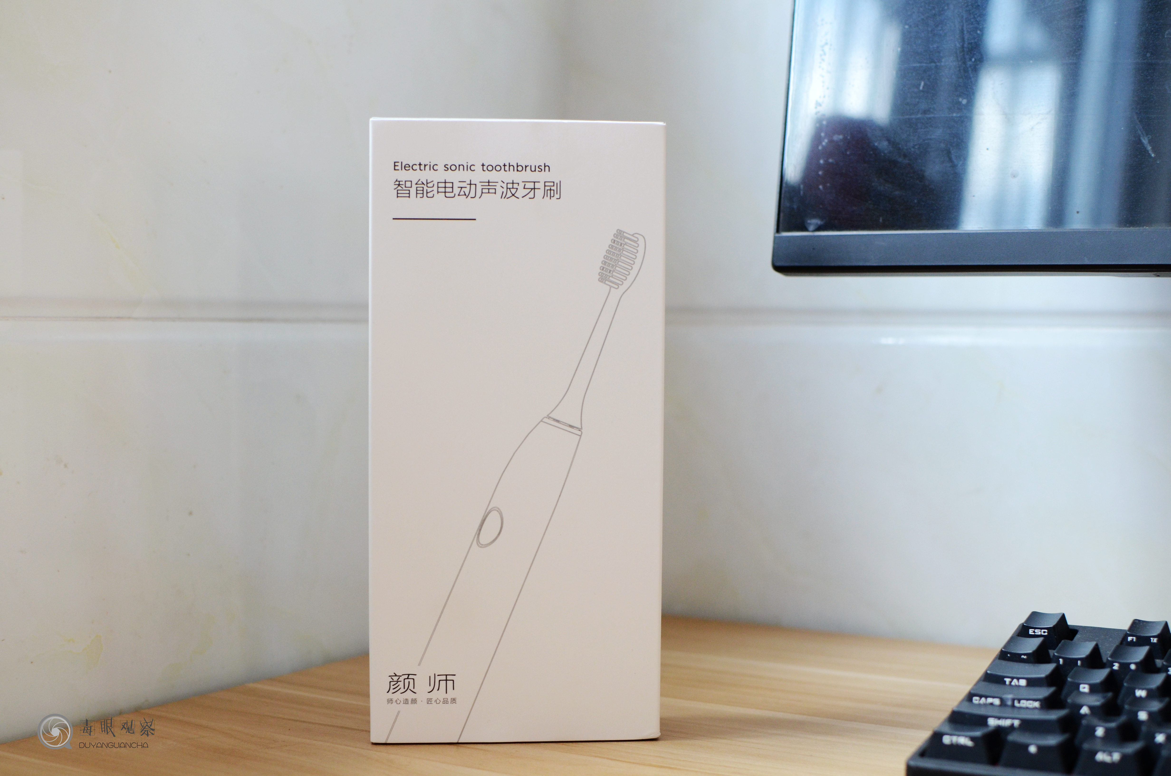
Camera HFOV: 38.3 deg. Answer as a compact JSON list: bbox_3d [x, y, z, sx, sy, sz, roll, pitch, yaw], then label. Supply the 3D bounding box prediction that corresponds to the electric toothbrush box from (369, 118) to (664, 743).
[{"bbox_3d":[-0.028,0.017,0.674,0.112,0.239,0.053,0,3,-4],"label":"electric toothbrush box"}]

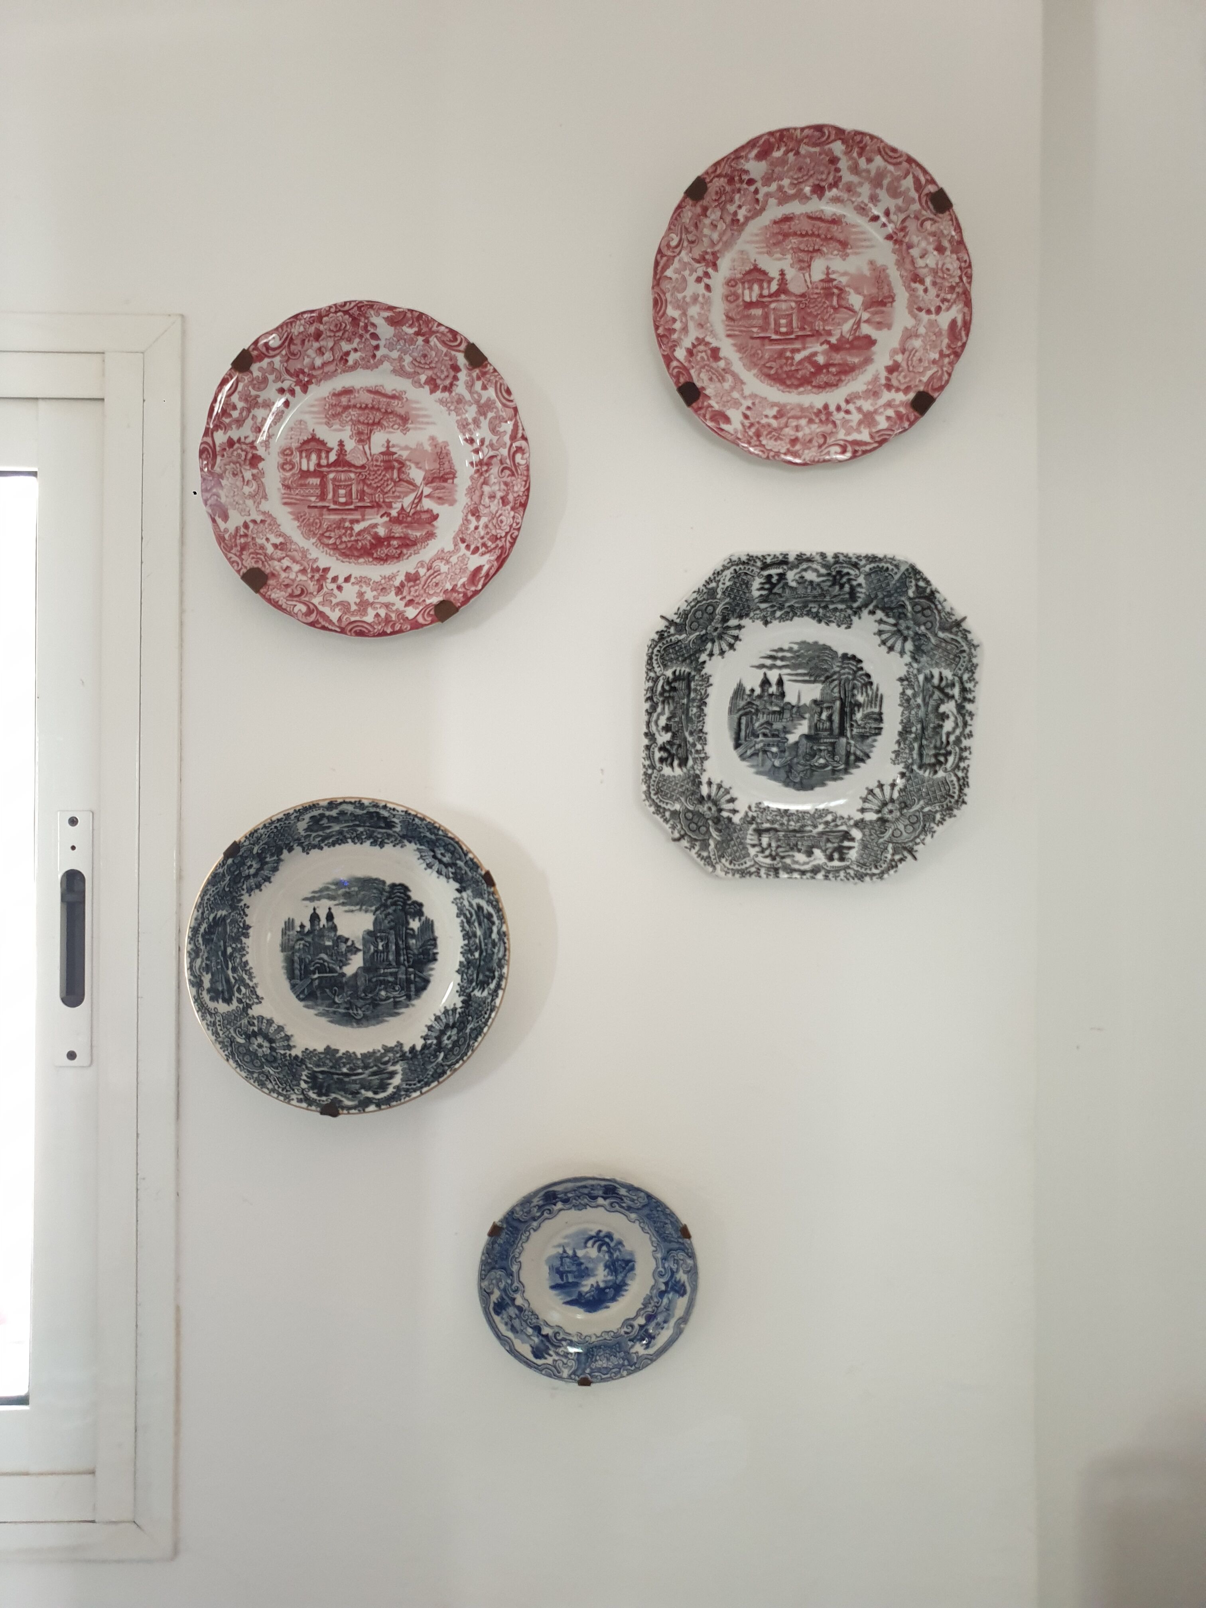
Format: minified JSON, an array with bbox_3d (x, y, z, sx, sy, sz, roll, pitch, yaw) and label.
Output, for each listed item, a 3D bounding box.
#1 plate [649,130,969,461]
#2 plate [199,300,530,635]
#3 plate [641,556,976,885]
[{"bbox_3d":[0.159,-0.385,0.927,0.250,0.252,0.028,0,8,-1],"label":"plate"},{"bbox_3d":[-0.178,-0.252,0.917,0.250,0.250,0.028,0,6,-1],"label":"plate"},{"bbox_3d":[0.155,-0.067,0.918,0.251,0.250,0.030,0,7,-1],"label":"plate"}]

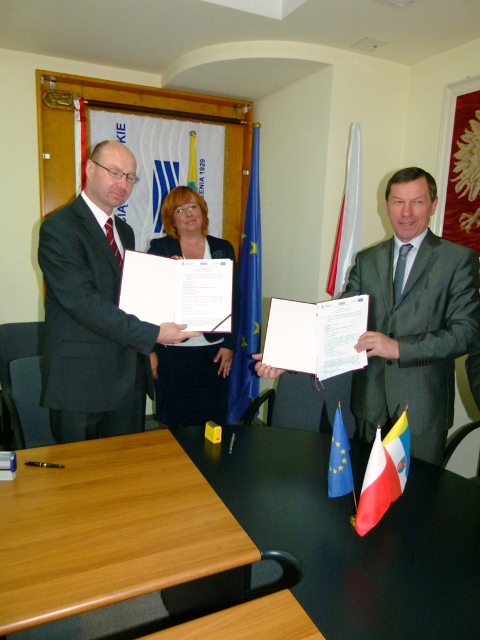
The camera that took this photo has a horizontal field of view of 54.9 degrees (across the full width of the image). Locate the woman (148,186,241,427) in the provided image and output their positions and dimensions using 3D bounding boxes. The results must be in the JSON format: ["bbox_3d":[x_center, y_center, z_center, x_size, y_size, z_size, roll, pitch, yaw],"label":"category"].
[{"bbox_3d":[-0.241,0.166,2.400,0.480,1.681,0.300,0,11,-9],"label":"woman"}]

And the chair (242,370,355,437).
[{"bbox_3d":[0.322,0.654,2.050,0.600,0.880,0.600,5,11,17],"label":"chair"}]

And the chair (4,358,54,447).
[{"bbox_3d":[-0.707,0.646,1.950,0.600,0.880,0.600,-4,12,-25],"label":"chair"}]

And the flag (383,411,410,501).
[{"bbox_3d":[0.389,0.337,1.150,0.085,0.235,0.060,0,11,-6],"label":"flag"}]

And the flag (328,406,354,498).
[{"bbox_3d":[0.257,0.335,1.170,0.070,0.235,0.055,3,11,6],"label":"flag"}]

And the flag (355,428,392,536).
[{"bbox_3d":[0.319,0.382,1.080,0.100,0.245,0.080,1,11,0],"label":"flag"}]

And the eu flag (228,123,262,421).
[{"bbox_3d":[0.040,-0.257,2.850,0.270,1.868,0.220,0,11,-8],"label":"eu flag"}]

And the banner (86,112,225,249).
[{"bbox_3d":[-0.583,-0.864,3.291,0.970,1.060,0.050,-4,12,-25],"label":"banner"}]

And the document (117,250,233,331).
[{"bbox_3d":[-0.223,-0.099,1.600,0.385,0.265,0.050,2,-12,3],"label":"document"}]

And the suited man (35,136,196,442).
[{"bbox_3d":[-0.472,0.234,1.740,0.550,1.780,0.580,-8,14,-42],"label":"suited man"}]

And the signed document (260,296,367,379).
[{"bbox_3d":[0.253,0.055,1.530,0.350,0.260,0.070,0,-18,5],"label":"signed document"}]

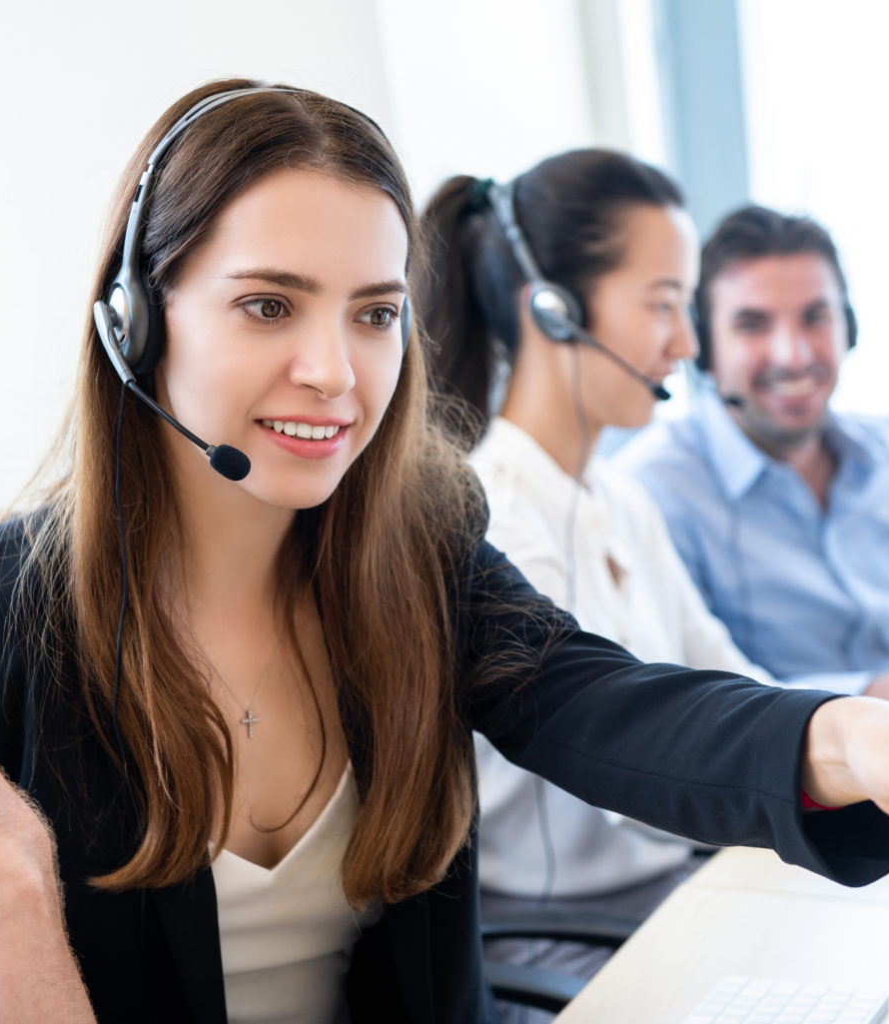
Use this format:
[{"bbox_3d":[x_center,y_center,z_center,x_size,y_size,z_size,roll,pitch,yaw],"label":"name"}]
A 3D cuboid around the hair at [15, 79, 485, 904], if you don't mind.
[{"bbox_3d":[-0.102,-0.013,1.420,0.250,0.450,0.250,-6,10,-25],"label":"hair"}]

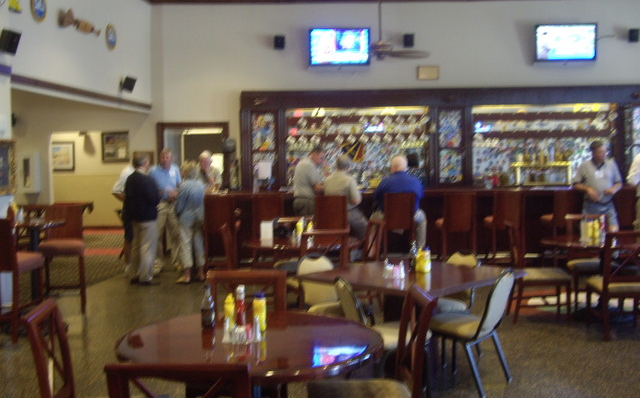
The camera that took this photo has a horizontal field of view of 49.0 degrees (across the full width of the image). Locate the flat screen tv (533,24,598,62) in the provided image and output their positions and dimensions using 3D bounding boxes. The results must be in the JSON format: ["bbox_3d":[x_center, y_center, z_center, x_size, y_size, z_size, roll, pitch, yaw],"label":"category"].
[{"bbox_3d":[4.307,-2.740,12.300,1.060,0.650,0.100,-1,9,4],"label":"flat screen tv"}]

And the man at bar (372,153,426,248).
[{"bbox_3d":[1.094,0.095,9.666,0.700,1.420,0.750,-1,3,0],"label":"man at bar"}]

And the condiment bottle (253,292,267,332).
[{"bbox_3d":[-0.284,0.535,3.344,0.062,0.175,0.048,0,3,5],"label":"condiment bottle"}]

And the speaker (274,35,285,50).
[{"bbox_3d":[-0.717,-2.780,12.496,0.180,0.230,0.150,-1,11,-6],"label":"speaker"}]

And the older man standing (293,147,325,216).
[{"bbox_3d":[-0.162,0.158,10.124,0.380,1.780,0.480,-3,4,-38],"label":"older man standing"}]

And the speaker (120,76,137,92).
[{"bbox_3d":[-3.127,-1.877,11.550,0.145,0.220,0.170,33,20,29],"label":"speaker"}]

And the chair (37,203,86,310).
[{"bbox_3d":[-2.728,0.630,7.462,0.440,1.110,0.500,-1,3,-17],"label":"chair"}]

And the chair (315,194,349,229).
[{"bbox_3d":[0.155,0.497,9.485,0.460,1.100,0.520,-1,3,3],"label":"chair"}]

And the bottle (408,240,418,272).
[{"bbox_3d":[0.706,0.431,5.309,0.062,0.220,0.062,-1,3,0],"label":"bottle"}]

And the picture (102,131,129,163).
[{"bbox_3d":[-5.056,-1.272,17.456,0.690,0.770,0.040,-1,3,3],"label":"picture"}]

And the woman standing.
[{"bbox_3d":[-1.718,0.290,9.323,0.440,1.580,0.480,-1,3,5],"label":"woman standing"}]

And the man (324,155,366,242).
[{"bbox_3d":[0.365,0.105,9.666,0.600,1.420,0.750,0,3,18],"label":"man"}]

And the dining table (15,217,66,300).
[{"bbox_3d":[-2.820,0.759,6.750,0.660,1.020,0.700,-1,3,-2],"label":"dining table"}]

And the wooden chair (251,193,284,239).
[{"bbox_3d":[-0.729,0.496,9.754,0.450,1.100,0.500,-1,3,3],"label":"wooden chair"}]

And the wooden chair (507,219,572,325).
[{"bbox_3d":[2.142,0.718,6.933,0.560,0.950,0.440,0,3,1],"label":"wooden chair"}]

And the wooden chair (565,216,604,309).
[{"bbox_3d":[2.754,0.652,7.261,0.450,0.930,0.520,0,3,9],"label":"wooden chair"}]

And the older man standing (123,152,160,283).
[{"bbox_3d":[-2.308,0.268,9.177,0.320,1.720,0.470,-4,4,-44],"label":"older man standing"}]

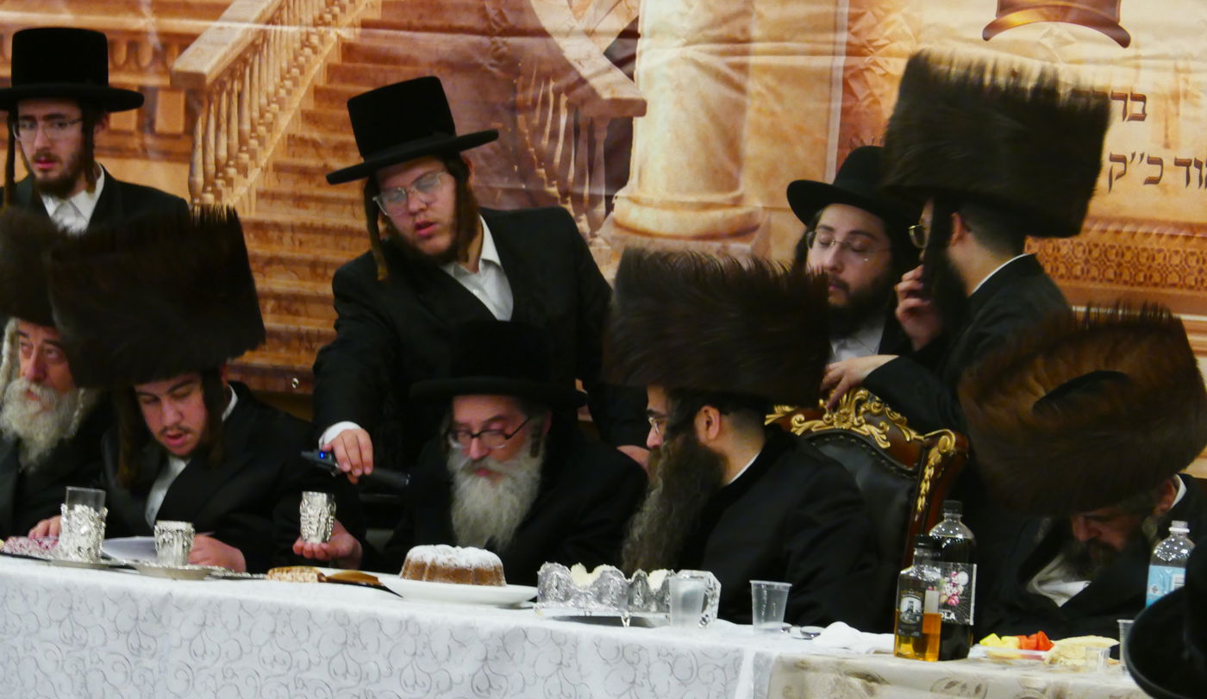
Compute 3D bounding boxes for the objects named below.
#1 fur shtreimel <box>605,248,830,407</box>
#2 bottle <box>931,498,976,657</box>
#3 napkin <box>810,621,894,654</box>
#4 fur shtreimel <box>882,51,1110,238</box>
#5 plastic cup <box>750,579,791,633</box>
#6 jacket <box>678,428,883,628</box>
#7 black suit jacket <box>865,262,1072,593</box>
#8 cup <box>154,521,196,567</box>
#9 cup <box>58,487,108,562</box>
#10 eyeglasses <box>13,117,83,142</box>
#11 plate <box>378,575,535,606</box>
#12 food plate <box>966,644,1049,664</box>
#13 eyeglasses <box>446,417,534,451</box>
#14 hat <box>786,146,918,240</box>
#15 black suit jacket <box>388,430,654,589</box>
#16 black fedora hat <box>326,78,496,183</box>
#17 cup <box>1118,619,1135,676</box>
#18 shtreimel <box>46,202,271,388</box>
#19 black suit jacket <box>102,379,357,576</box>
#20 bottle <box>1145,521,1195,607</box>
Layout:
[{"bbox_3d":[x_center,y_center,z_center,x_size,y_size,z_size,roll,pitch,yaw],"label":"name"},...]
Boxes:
[{"bbox_3d":[0.212,-0.041,15.650,0.390,0.245,0.380,7,2,0],"label":"fur shtreimel"},{"bbox_3d":[0.618,0.408,14.893,0.083,0.280,0.083,4,1,0],"label":"bottle"},{"bbox_3d":[0.449,0.513,15.029,0.160,0.042,0.150,4,1,0],"label":"napkin"},{"bbox_3d":[0.757,-0.396,16.150,0.395,0.265,0.385,13,2,18],"label":"fur shtreimel"},{"bbox_3d":[0.292,0.454,14.750,0.073,0.088,0.073,4,1,0],"label":"plastic cup"},{"bbox_3d":[0.291,0.460,15.150,0.400,0.650,0.500,3,2,-36],"label":"jacket"},{"bbox_3d":[0.701,0.222,16.150,0.410,0.820,0.480,4,2,18],"label":"black suit jacket"},{"bbox_3d":[-0.818,0.371,16.000,0.076,0.087,0.076,3,2,0],"label":"cup"},{"bbox_3d":[-0.998,0.335,16.073,0.077,0.140,0.077,4,1,0],"label":"cup"},{"bbox_3d":[-1.092,-0.440,16.813,0.135,0.042,0.140,2,2,25],"label":"eyeglasses"},{"bbox_3d":[-0.271,0.451,15.636,0.300,0.032,0.300,4,1,0],"label":"plate"},{"bbox_3d":[0.715,0.527,14.550,0.180,0.025,0.180,4,1,0],"label":"food plate"},{"bbox_3d":[-0.205,0.142,16.053,0.138,0.042,0.140,3,27,29],"label":"eyeglasses"},{"bbox_3d":[0.517,-0.304,15.700,0.330,0.140,0.360,9,-13,25],"label":"hat"},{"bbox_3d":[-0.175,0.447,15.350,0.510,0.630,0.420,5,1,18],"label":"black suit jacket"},{"bbox_3d":[-0.369,-0.414,15.600,0.330,0.140,0.360,-15,3,1],"label":"black fedora hat"},{"bbox_3d":[0.929,0.520,14.600,0.073,0.096,0.073,3,2,0],"label":"cup"},{"bbox_3d":[-0.865,-0.100,16.200,0.380,0.225,0.390,-11,15,3],"label":"shtreimel"},{"bbox_3d":[-0.699,0.378,15.550,0.510,0.650,0.430,5,2,25],"label":"black suit jacket"},{"bbox_3d":[0.996,0.437,14.600,0.088,0.265,0.088,3,2,0],"label":"bottle"}]

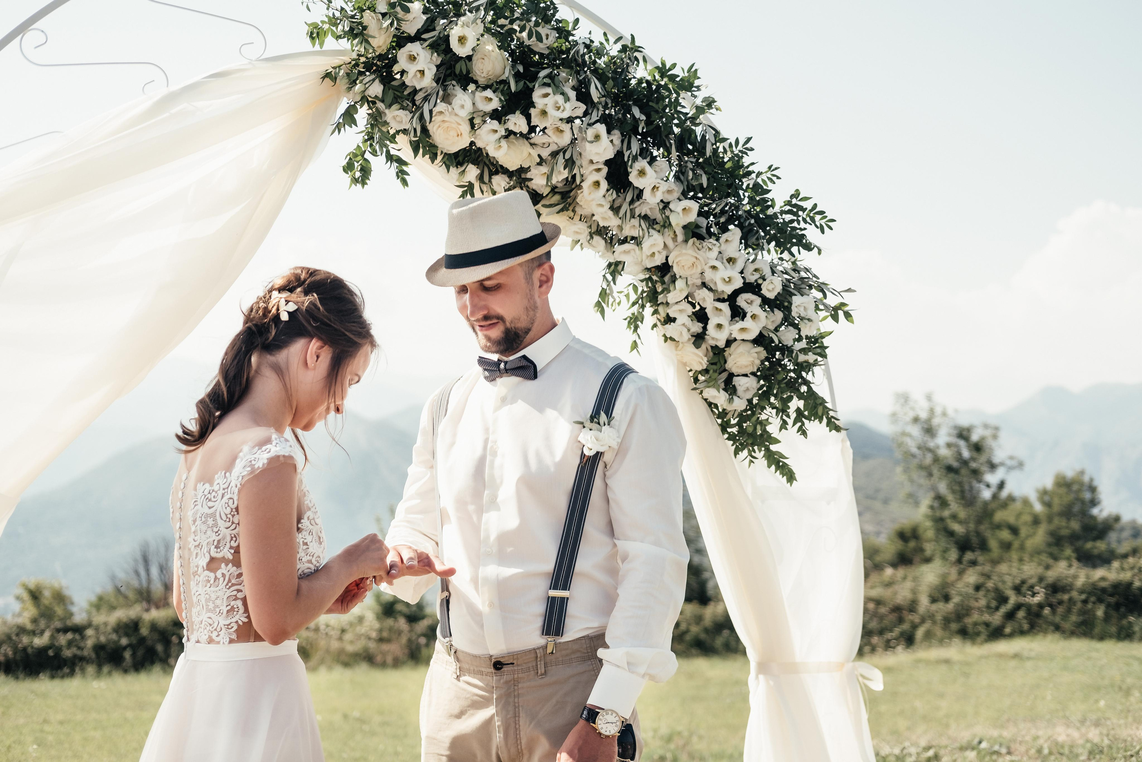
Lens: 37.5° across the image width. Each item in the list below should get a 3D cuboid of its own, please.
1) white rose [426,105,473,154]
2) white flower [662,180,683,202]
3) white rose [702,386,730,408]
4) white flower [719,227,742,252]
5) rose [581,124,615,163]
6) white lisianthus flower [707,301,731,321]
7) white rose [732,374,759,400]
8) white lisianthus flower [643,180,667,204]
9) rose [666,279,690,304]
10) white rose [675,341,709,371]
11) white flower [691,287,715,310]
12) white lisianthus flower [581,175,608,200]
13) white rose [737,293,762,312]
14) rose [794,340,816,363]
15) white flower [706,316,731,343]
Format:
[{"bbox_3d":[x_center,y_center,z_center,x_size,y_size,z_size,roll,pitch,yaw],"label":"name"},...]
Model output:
[{"bbox_3d":[-0.254,-0.524,3.500,0.091,0.097,0.075,0,12,-3],"label":"white rose"},{"bbox_3d":[0.216,-0.406,3.600,0.048,0.047,0.042,0,18,6],"label":"white flower"},{"bbox_3d":[0.293,0.033,3.400,0.058,0.045,0.041,-1,-2,20],"label":"white rose"},{"bbox_3d":[0.332,-0.294,3.500,0.047,0.056,0.045,0,-6,15],"label":"white flower"},{"bbox_3d":[0.055,-0.481,3.400,0.072,0.081,0.065,0,-2,0],"label":"rose"},{"bbox_3d":[0.315,-0.147,3.580,0.053,0.050,0.043,0,15,0],"label":"white lisianthus flower"},{"bbox_3d":[0.355,0.012,3.400,0.054,0.051,0.045,0,-2,-5],"label":"white rose"},{"bbox_3d":[0.179,-0.403,3.580,0.053,0.052,0.044,0,20,6],"label":"white lisianthus flower"},{"bbox_3d":[0.222,-0.186,3.500,0.047,0.049,0.048,-1,-2,17],"label":"rose"},{"bbox_3d":[0.252,-0.051,3.500,0.069,0.061,0.066,0,-2,-9],"label":"white rose"},{"bbox_3d":[0.267,-0.167,3.400,0.049,0.047,0.042,0,-2,-10],"label":"white flower"},{"bbox_3d":[0.050,-0.406,3.540,0.056,0.053,0.046,-1,18,12],"label":"white lisianthus flower"},{"bbox_3d":[0.361,-0.159,3.400,0.052,0.038,0.046,0,-2,5],"label":"white rose"},{"bbox_3d":[0.494,-0.061,3.560,0.048,0.048,0.050,1,-2,-17],"label":"rose"},{"bbox_3d":[0.302,-0.107,3.460,0.052,0.056,0.046,0,9,0],"label":"white flower"}]

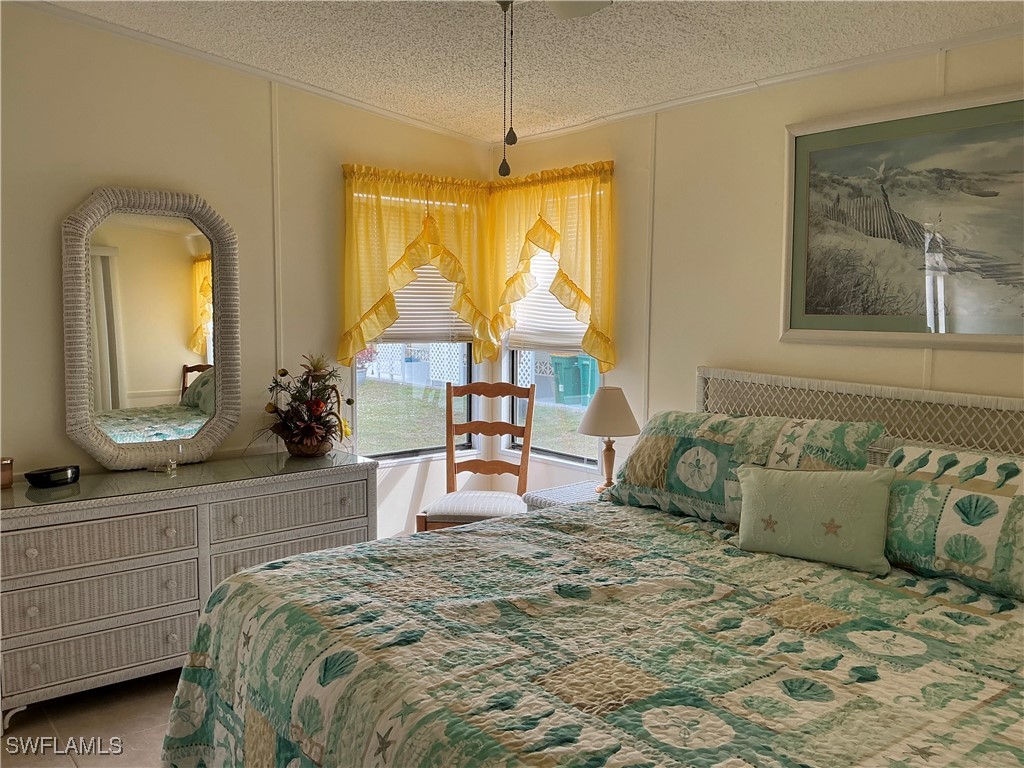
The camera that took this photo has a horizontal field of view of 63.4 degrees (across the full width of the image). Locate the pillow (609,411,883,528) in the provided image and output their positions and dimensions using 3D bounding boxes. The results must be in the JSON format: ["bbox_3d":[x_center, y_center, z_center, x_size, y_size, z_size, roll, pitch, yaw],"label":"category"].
[{"bbox_3d":[0.825,0.316,3.103,0.220,0.470,1.040,31,-15,-37],"label":"pillow"}]

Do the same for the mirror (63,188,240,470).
[{"bbox_3d":[-1.477,-0.220,3.442,0.690,1.130,0.075,-5,5,-39],"label":"mirror"}]

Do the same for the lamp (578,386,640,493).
[{"bbox_3d":[0.432,0.246,3.721,0.285,0.464,0.285,0,6,0],"label":"lamp"}]

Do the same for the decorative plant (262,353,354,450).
[{"bbox_3d":[-0.929,0.095,3.724,0.400,0.462,0.360,-5,8,-39],"label":"decorative plant"}]

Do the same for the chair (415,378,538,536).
[{"bbox_3d":[-0.155,0.538,4.140,0.500,1.040,0.470,1,6,6],"label":"chair"}]

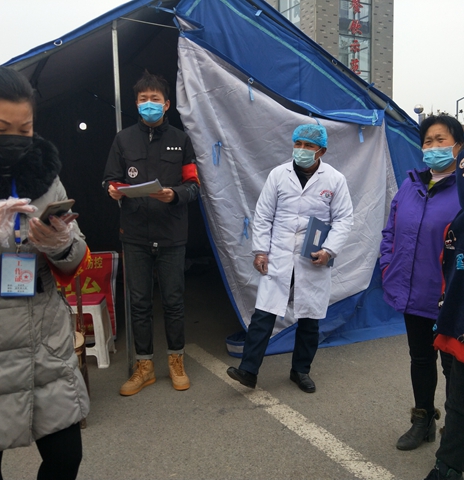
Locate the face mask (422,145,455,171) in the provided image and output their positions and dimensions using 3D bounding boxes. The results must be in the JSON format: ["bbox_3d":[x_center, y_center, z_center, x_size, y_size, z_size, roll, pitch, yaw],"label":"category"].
[{"bbox_3d":[0.885,-0.353,1.990,0.140,0.115,0.090,6,10,44],"label":"face mask"}]

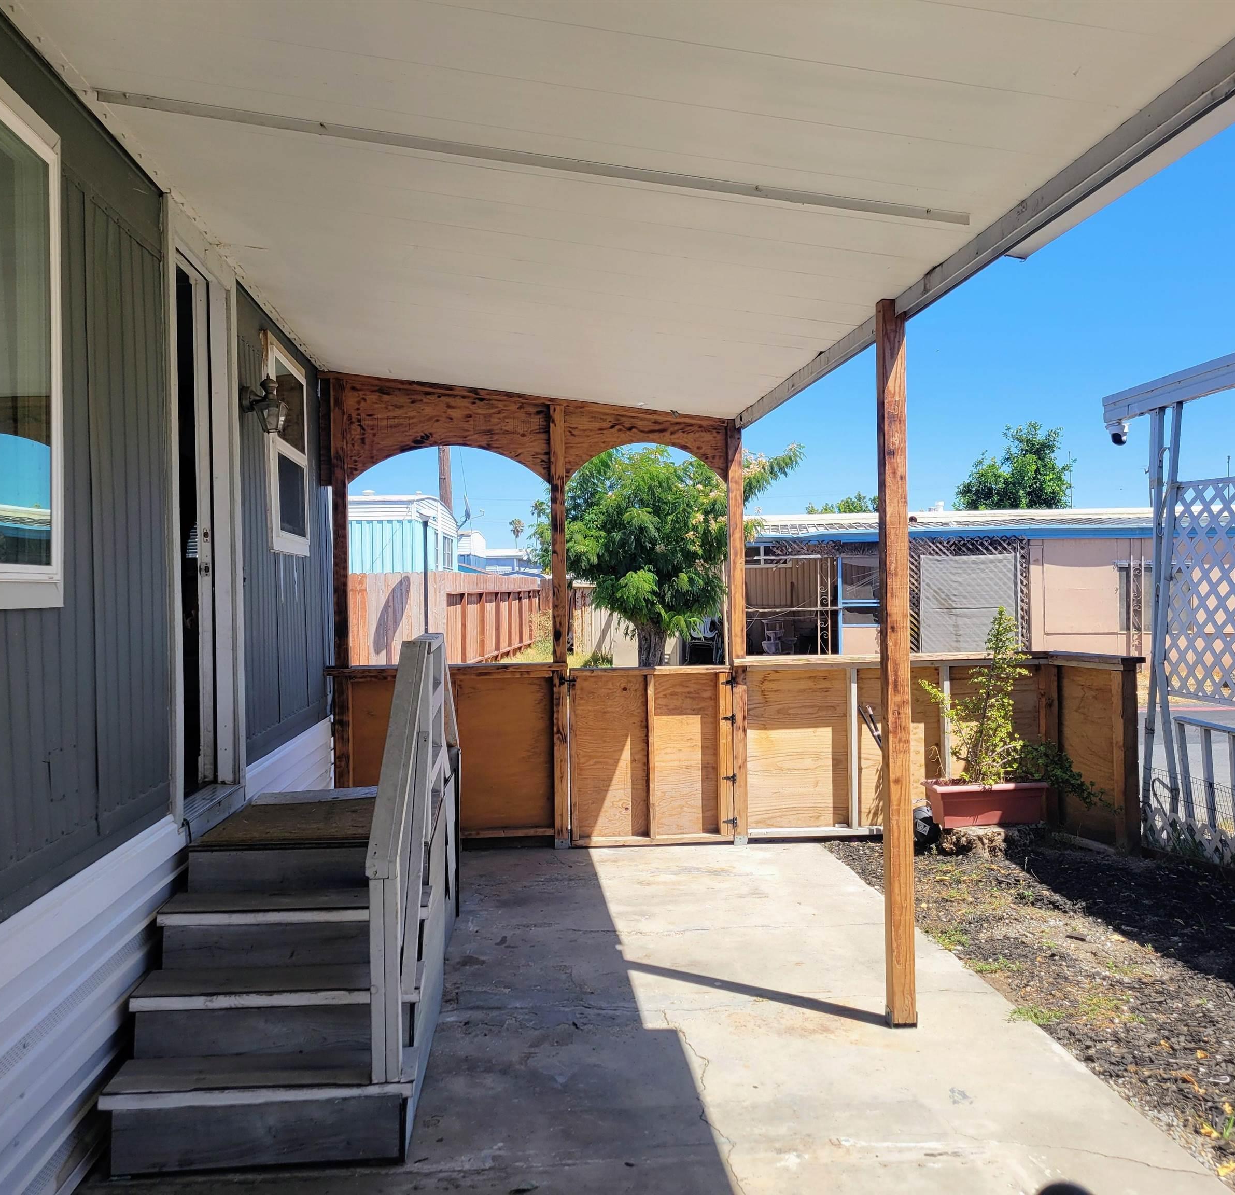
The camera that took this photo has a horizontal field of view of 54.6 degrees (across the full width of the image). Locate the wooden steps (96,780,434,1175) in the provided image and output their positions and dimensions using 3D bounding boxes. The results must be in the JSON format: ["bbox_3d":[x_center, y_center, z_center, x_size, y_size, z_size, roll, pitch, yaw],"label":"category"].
[{"bbox_3d":[-1.020,1.153,4.052,0.815,0.710,1.900,-1,0,-5],"label":"wooden steps"}]

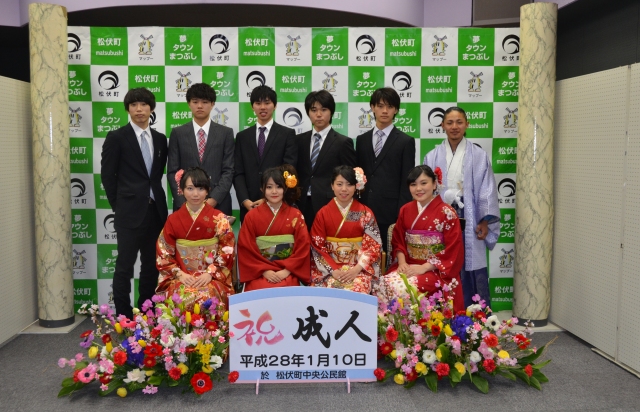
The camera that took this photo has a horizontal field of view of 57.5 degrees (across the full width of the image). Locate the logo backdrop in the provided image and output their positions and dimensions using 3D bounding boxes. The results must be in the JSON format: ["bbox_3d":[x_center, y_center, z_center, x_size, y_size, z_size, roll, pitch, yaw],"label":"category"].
[{"bbox_3d":[-0.199,-0.256,4.602,3.672,2.256,0.060,0,4,-1],"label":"logo backdrop"}]

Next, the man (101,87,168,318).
[{"bbox_3d":[-1.325,0.018,4.214,0.470,1.755,0.310,-3,5,-36],"label":"man"}]

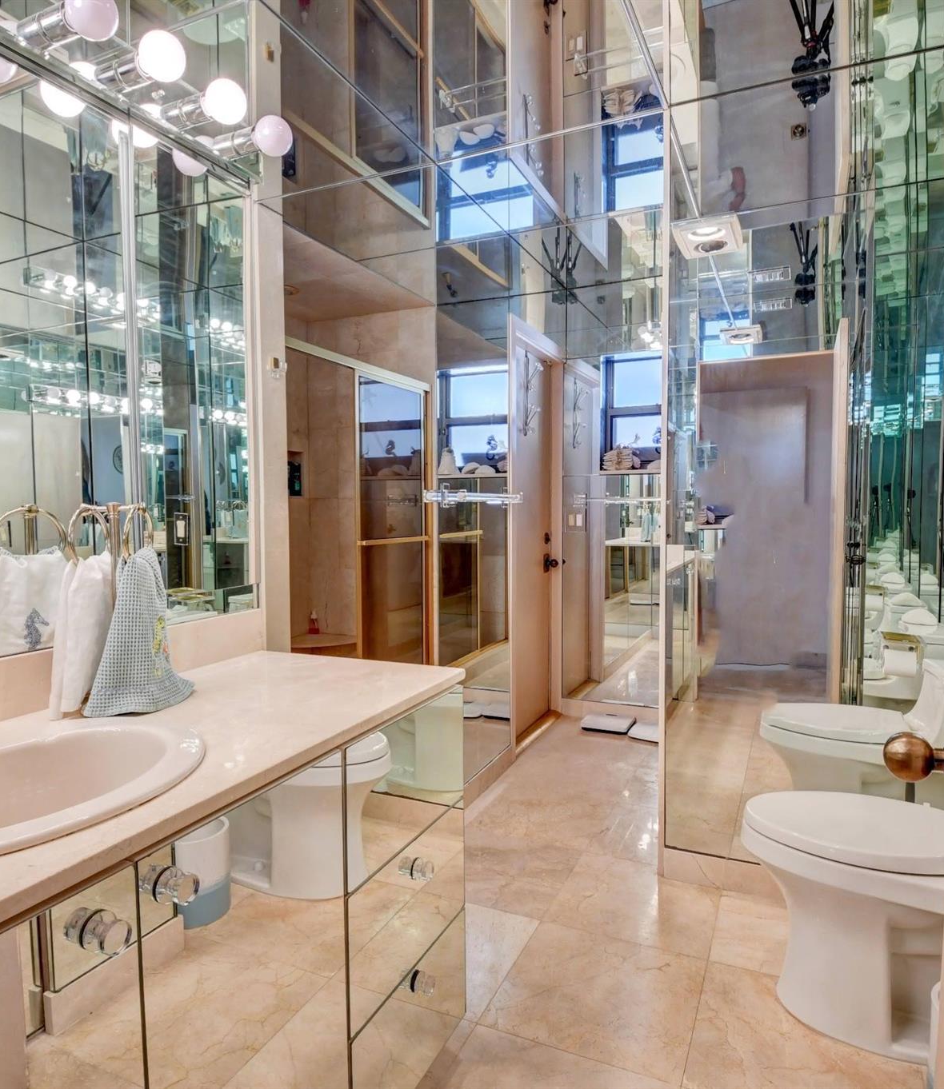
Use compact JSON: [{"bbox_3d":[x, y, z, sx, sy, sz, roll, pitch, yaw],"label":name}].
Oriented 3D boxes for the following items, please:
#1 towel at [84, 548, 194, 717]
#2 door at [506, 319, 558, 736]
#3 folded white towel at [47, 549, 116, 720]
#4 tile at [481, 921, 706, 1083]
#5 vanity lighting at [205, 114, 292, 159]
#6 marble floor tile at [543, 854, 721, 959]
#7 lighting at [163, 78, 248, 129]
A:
[{"bbox_3d":[-0.546,0.142,1.139,0.110,0.262,0.175,-1,3,-6],"label":"towel"},{"bbox_3d":[0.293,-0.038,3.649,0.050,2.060,0.720,1,3,26],"label":"door"},{"bbox_3d":[-0.624,0.145,1.107,0.055,0.255,0.140,-1,3,-6],"label":"folded white towel"},{"bbox_3d":[0.317,1.109,1.685,0.460,0.012,0.440,1,3,24],"label":"tile"},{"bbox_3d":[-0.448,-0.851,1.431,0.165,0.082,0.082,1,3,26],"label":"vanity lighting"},{"bbox_3d":[0.506,1.087,2.081,0.455,0.012,0.445,1,3,24],"label":"marble floor tile"},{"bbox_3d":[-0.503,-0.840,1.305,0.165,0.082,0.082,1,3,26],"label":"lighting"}]

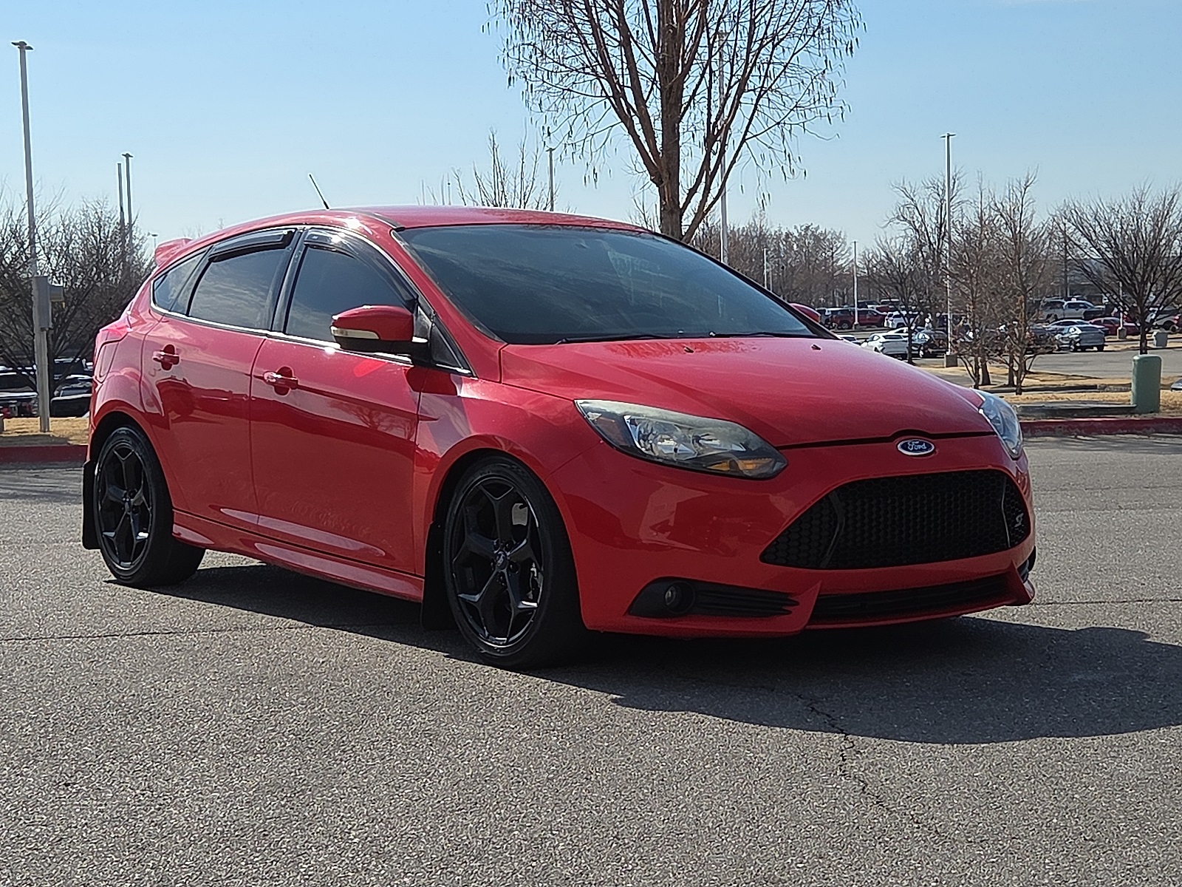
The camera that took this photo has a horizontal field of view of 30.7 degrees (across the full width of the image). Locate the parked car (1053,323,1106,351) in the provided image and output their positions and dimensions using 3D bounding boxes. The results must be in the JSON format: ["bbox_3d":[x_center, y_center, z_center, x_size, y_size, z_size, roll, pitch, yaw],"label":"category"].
[{"bbox_3d":[27.730,-5.996,122.000,1.830,1.500,4.600,-2,4,-9],"label":"parked car"}]

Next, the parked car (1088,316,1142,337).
[{"bbox_3d":[40.709,-9.144,168.000,4.700,1.450,1.830,-1,4,5],"label":"parked car"}]

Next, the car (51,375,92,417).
[{"bbox_3d":[-15.976,-1.395,67.000,1.830,1.450,4.700,-1,4,-7],"label":"car"}]

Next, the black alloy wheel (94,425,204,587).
[{"bbox_3d":[-1.740,0.239,8.512,0.235,0.645,0.645,-2,4,-36],"label":"black alloy wheel"}]

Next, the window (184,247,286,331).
[{"bbox_3d":[-1.276,-0.561,7.830,0.045,0.325,0.690,25,-12,-34],"label":"window"}]

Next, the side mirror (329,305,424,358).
[{"bbox_3d":[-0.663,-0.353,6.697,0.240,0.165,0.210,-3,4,-36],"label":"side mirror"}]

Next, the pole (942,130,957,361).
[{"bbox_3d":[16.269,-8.781,97.617,0.750,10.650,0.700,-1,4,0],"label":"pole"}]

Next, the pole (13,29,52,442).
[{"bbox_3d":[-13.802,-5.150,53.651,0.650,9.700,0.600,-1,4,0],"label":"pole"}]

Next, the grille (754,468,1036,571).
[{"bbox_3d":[0.905,0.212,6.187,1.040,0.260,0.170,-2,4,-36],"label":"grille"}]

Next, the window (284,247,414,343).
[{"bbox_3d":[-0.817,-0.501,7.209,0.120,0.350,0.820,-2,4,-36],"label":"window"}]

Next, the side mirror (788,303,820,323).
[{"bbox_3d":[0.796,-0.436,7.817,0.225,0.165,0.175,-3,4,-36],"label":"side mirror"}]

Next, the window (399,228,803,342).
[{"bbox_3d":[0.112,-0.513,7.167,1.360,0.110,1.020,-3,28,-36],"label":"window"}]

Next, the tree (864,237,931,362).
[{"bbox_3d":[15.124,-6.918,104.780,3.400,6.100,3.300,-1,4,0],"label":"tree"}]

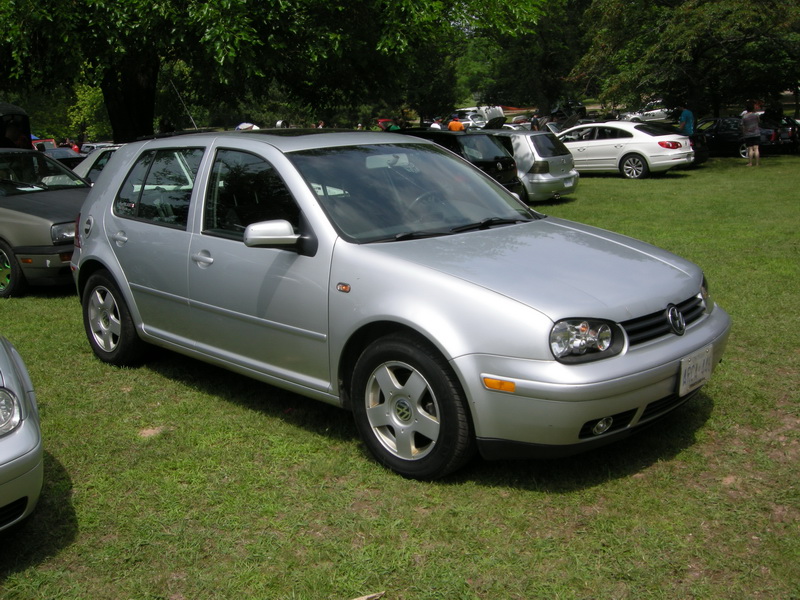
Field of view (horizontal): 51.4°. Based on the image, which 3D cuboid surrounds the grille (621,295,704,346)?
[{"bbox_3d":[1.099,0.073,3.404,0.120,0.125,0.740,11,16,42],"label":"grille"}]

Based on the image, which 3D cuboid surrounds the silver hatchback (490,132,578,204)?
[{"bbox_3d":[1.640,-2.830,17.450,4.150,1.440,1.735,9,14,38],"label":"silver hatchback"}]

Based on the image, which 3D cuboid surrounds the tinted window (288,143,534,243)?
[{"bbox_3d":[0.078,-0.601,4.307,1.400,0.120,0.879,-12,46,-45],"label":"tinted window"}]

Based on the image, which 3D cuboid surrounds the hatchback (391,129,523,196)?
[{"bbox_3d":[0.170,-2.293,14.951,4.170,1.450,1.740,10,16,42],"label":"hatchback"}]

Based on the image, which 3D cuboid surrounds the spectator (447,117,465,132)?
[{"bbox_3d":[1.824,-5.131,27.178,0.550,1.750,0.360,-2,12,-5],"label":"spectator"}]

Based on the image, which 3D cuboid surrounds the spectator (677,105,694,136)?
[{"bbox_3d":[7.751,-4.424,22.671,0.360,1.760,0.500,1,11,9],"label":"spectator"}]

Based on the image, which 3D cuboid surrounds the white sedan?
[{"bbox_3d":[5.272,-3.945,21.734,4.800,1.420,1.855,9,15,38],"label":"white sedan"}]

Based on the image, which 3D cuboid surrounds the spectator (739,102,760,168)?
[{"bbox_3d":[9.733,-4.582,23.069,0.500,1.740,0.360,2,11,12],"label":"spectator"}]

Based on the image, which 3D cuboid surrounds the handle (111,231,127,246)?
[{"bbox_3d":[-1.630,-0.351,4.787,0.190,0.075,0.055,10,16,42],"label":"handle"}]

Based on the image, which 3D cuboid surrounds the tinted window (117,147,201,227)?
[{"bbox_3d":[-1.358,-0.647,4.680,0.830,0.450,0.060,10,-8,42],"label":"tinted window"}]

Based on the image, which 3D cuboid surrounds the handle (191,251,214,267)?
[{"bbox_3d":[-1.016,-0.208,4.224,0.200,0.075,0.055,10,16,42],"label":"handle"}]

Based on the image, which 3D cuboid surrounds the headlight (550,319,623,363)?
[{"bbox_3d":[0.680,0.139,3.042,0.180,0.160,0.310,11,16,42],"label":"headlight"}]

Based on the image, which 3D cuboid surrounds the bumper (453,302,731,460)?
[{"bbox_3d":[0.984,0.320,3.568,0.590,0.440,1.710,11,16,42],"label":"bumper"}]

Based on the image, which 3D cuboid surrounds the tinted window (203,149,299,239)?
[{"bbox_3d":[-0.700,-0.508,4.020,0.900,0.450,0.070,11,-8,42],"label":"tinted window"}]

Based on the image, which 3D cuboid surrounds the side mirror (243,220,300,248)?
[{"bbox_3d":[-0.592,-0.299,3.787,0.130,0.130,0.240,10,16,42],"label":"side mirror"}]

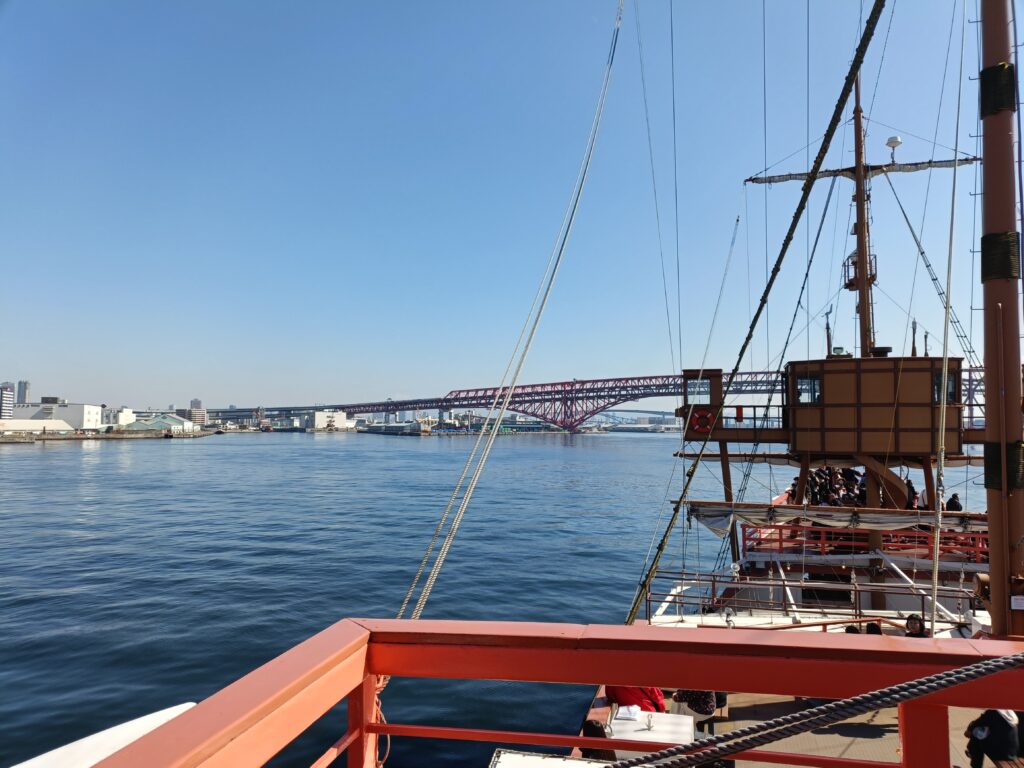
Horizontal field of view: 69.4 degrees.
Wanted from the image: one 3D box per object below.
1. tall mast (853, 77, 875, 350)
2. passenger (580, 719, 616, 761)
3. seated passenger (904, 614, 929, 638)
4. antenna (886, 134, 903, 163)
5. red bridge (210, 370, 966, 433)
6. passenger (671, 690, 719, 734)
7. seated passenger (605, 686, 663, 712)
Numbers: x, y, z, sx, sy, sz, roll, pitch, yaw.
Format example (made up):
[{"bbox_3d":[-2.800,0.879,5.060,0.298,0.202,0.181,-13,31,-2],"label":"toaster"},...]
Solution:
[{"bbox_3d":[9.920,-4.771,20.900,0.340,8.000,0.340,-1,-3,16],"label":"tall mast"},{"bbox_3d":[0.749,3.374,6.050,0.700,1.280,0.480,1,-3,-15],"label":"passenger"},{"bbox_3d":[5.020,3.551,9.200,0.500,1.280,0.700,-2,-4,32],"label":"seated passenger"},{"bbox_3d":[10.966,-6.735,21.200,0.460,0.780,0.460,-1,-3,16],"label":"antenna"},{"bbox_3d":[-67.000,40.178,1215.659,1400.000,76.000,25.000,-2,-4,33],"label":"red bridge"},{"bbox_3d":[2.071,3.501,8.300,0.700,1.280,0.500,-1,-3,20],"label":"passenger"},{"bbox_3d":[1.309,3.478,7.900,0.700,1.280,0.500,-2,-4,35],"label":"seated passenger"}]

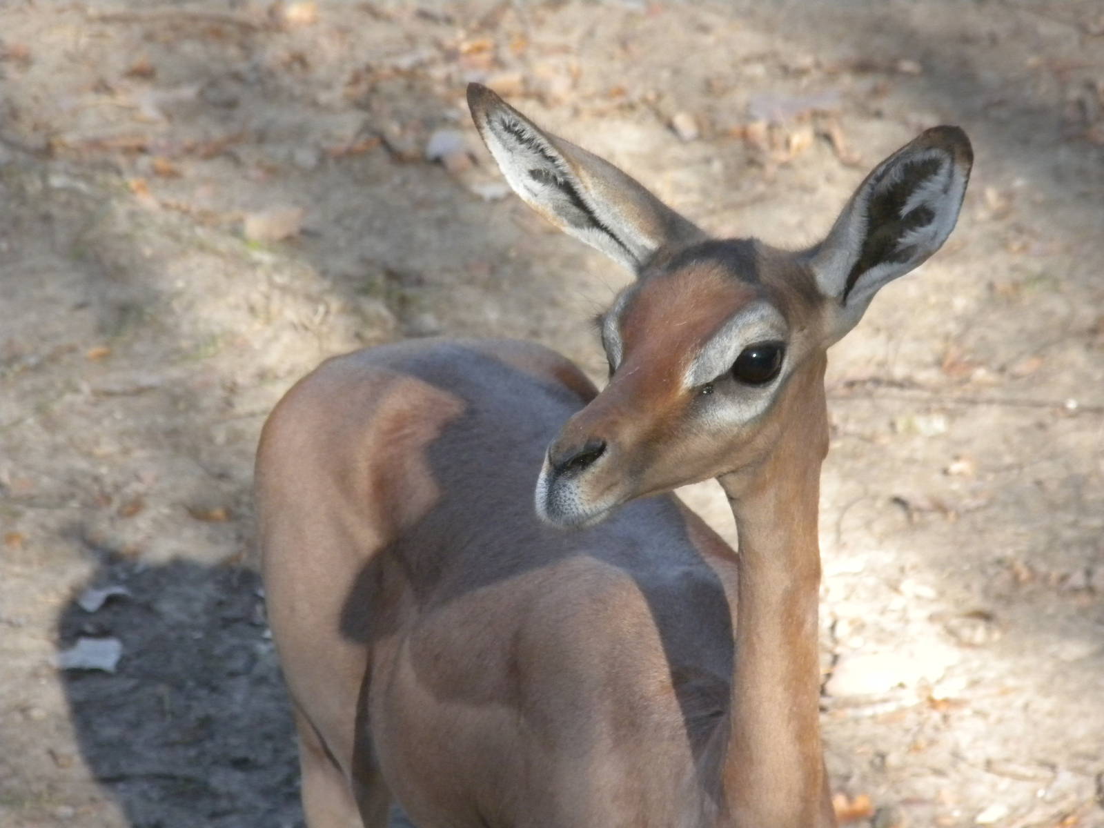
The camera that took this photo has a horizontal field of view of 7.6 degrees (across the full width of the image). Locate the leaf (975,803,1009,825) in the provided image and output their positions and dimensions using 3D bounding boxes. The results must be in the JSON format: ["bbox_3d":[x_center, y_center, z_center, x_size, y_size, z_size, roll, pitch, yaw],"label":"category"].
[{"bbox_3d":[0.408,0.371,7.693,0.033,0.008,0.033,0,20,0],"label":"leaf"}]

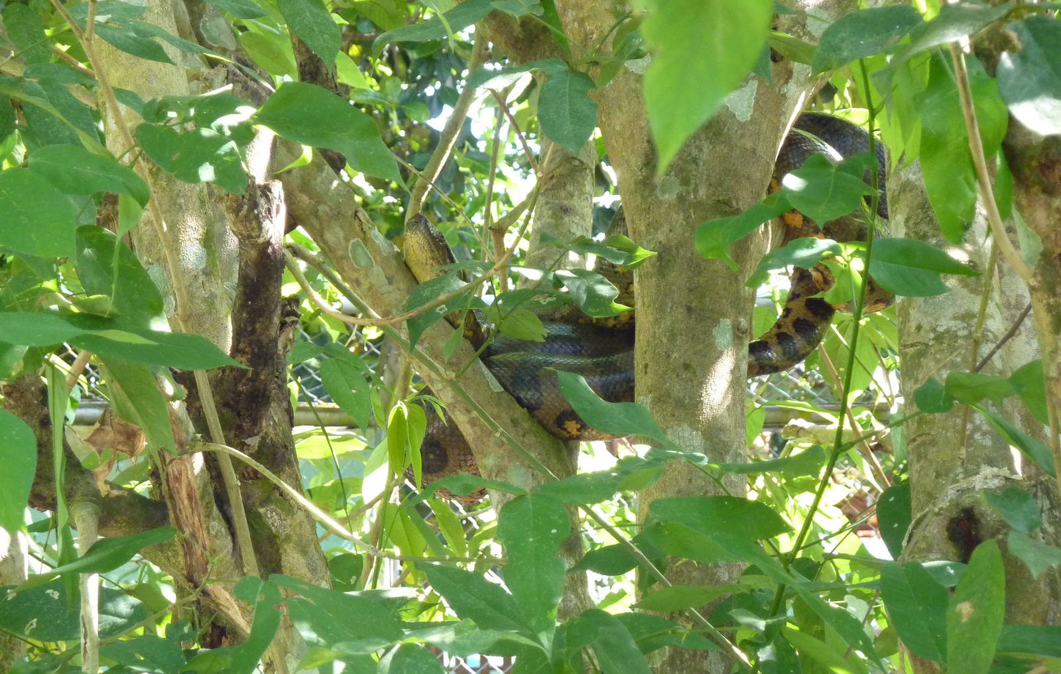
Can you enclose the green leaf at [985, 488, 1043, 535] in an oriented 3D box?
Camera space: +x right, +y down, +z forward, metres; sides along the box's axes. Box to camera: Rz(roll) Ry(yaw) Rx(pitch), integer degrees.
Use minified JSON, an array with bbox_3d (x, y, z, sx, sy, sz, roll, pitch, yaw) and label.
[{"bbox_3d":[0.584,0.210,5.450,0.080,0.055,0.030,26,-21,11],"label":"green leaf"}]

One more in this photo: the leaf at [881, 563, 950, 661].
[{"bbox_3d":[0.459,0.329,5.350,0.082,0.145,0.035,-30,-21,-12],"label":"leaf"}]

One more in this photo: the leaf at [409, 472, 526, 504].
[{"bbox_3d":[-0.071,0.171,5.100,0.137,0.022,0.058,-3,22,-7],"label":"leaf"}]

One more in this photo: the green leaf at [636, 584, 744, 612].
[{"bbox_3d":[0.192,0.318,5.500,0.135,0.033,0.060,-10,-19,0],"label":"green leaf"}]

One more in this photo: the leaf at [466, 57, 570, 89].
[{"bbox_3d":[-0.015,-0.310,5.300,0.118,0.020,0.055,-10,27,-6],"label":"leaf"}]

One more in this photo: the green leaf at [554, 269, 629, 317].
[{"bbox_3d":[0.072,-0.050,5.200,0.092,0.024,0.050,27,46,6],"label":"green leaf"}]

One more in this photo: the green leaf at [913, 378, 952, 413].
[{"bbox_3d":[0.489,0.071,5.450,0.054,0.047,0.025,0,-24,0],"label":"green leaf"}]

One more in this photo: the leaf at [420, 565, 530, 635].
[{"bbox_3d":[-0.058,0.292,5.000,0.150,0.062,0.018,32,-25,17],"label":"leaf"}]

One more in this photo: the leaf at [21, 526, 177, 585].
[{"bbox_3d":[-0.470,0.240,4.900,0.172,0.022,0.060,-21,25,-5],"label":"leaf"}]

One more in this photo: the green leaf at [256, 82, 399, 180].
[{"bbox_3d":[-0.242,-0.246,5.400,0.190,0.100,0.045,21,-29,9],"label":"green leaf"}]

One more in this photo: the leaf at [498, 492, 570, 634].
[{"bbox_3d":[0.004,0.251,5.000,0.080,0.165,0.020,-4,-22,-2],"label":"leaf"}]

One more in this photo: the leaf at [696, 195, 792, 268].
[{"bbox_3d":[0.258,-0.129,5.500,0.125,0.065,0.050,-23,-30,-7],"label":"leaf"}]

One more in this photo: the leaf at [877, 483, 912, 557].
[{"bbox_3d":[0.455,0.230,5.600,0.056,0.100,0.015,0,-18,0],"label":"leaf"}]

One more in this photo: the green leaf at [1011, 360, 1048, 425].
[{"bbox_3d":[0.612,0.068,5.450,0.075,0.082,0.030,0,-11,11],"label":"green leaf"}]

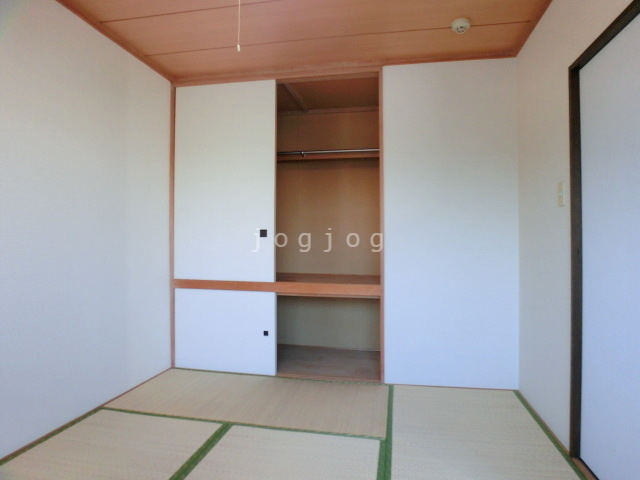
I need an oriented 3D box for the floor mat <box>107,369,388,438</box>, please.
[{"bbox_3d":[-0.429,1.062,2.590,1.740,0.040,0.840,0,0,11],"label":"floor mat"}]

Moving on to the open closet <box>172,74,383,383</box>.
[{"bbox_3d":[-0.296,-0.093,3.386,1.705,2.283,0.790,0,0,11],"label":"open closet"}]

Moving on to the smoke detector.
[{"bbox_3d":[0.859,-1.293,2.363,0.113,0.050,0.113,0,0,11],"label":"smoke detector"}]

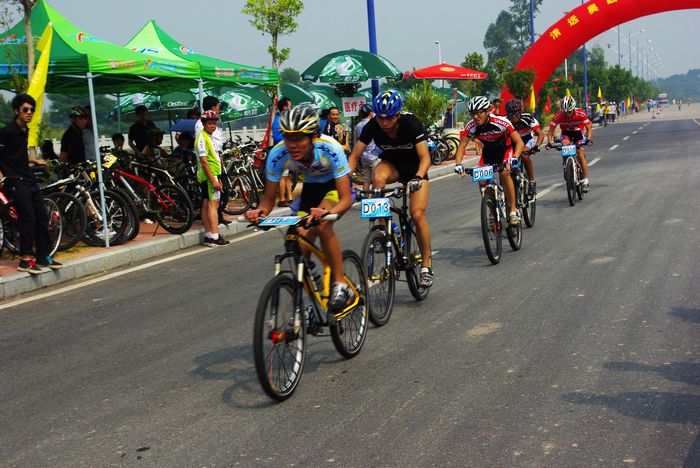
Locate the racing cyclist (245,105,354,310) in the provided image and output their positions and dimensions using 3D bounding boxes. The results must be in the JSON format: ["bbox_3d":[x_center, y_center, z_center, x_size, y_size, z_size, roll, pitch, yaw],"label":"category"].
[{"bbox_3d":[-0.236,-0.080,6.422,0.600,1.240,0.900,-1,6,21],"label":"racing cyclist"}]

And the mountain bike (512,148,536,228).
[{"bbox_3d":[2.015,-0.520,13.680,0.620,1.020,1.740,-1,6,18],"label":"mountain bike"}]

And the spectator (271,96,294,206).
[{"bbox_3d":[-1.072,-1.319,18.400,0.360,1.690,0.460,-5,6,-24],"label":"spectator"}]

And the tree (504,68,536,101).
[{"bbox_3d":[7.388,-5.517,50.151,1.400,3.160,1.400,-2,6,16],"label":"tree"}]

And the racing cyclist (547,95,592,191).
[{"bbox_3d":[3.231,-1.325,17.186,0.660,1.470,1.000,-1,6,17],"label":"racing cyclist"}]

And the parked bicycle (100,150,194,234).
[{"bbox_3d":[-2.468,-0.459,14.173,0.580,1.040,1.700,1,7,37],"label":"parked bicycle"}]

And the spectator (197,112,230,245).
[{"bbox_3d":[-1.691,-0.687,14.150,0.380,1.620,0.460,0,6,27],"label":"spectator"}]

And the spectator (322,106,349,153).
[{"bbox_3d":[-0.250,-1.285,18.800,0.460,1.540,0.340,-4,6,-15],"label":"spectator"}]

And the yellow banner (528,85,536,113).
[{"bbox_3d":[7.985,-5.897,51.000,0.320,1.250,0.150,-2,6,14],"label":"yellow banner"}]

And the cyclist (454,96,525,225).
[{"bbox_3d":[1.430,-0.675,11.350,0.660,1.360,0.850,-1,6,18],"label":"cyclist"}]

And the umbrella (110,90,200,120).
[{"bbox_3d":[-3.552,-2.515,22.000,2.200,0.720,2.200,-1,6,16],"label":"umbrella"}]

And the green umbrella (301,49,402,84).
[{"bbox_3d":[0.032,-3.558,24.800,2.200,0.740,2.200,-1,6,16],"label":"green umbrella"}]

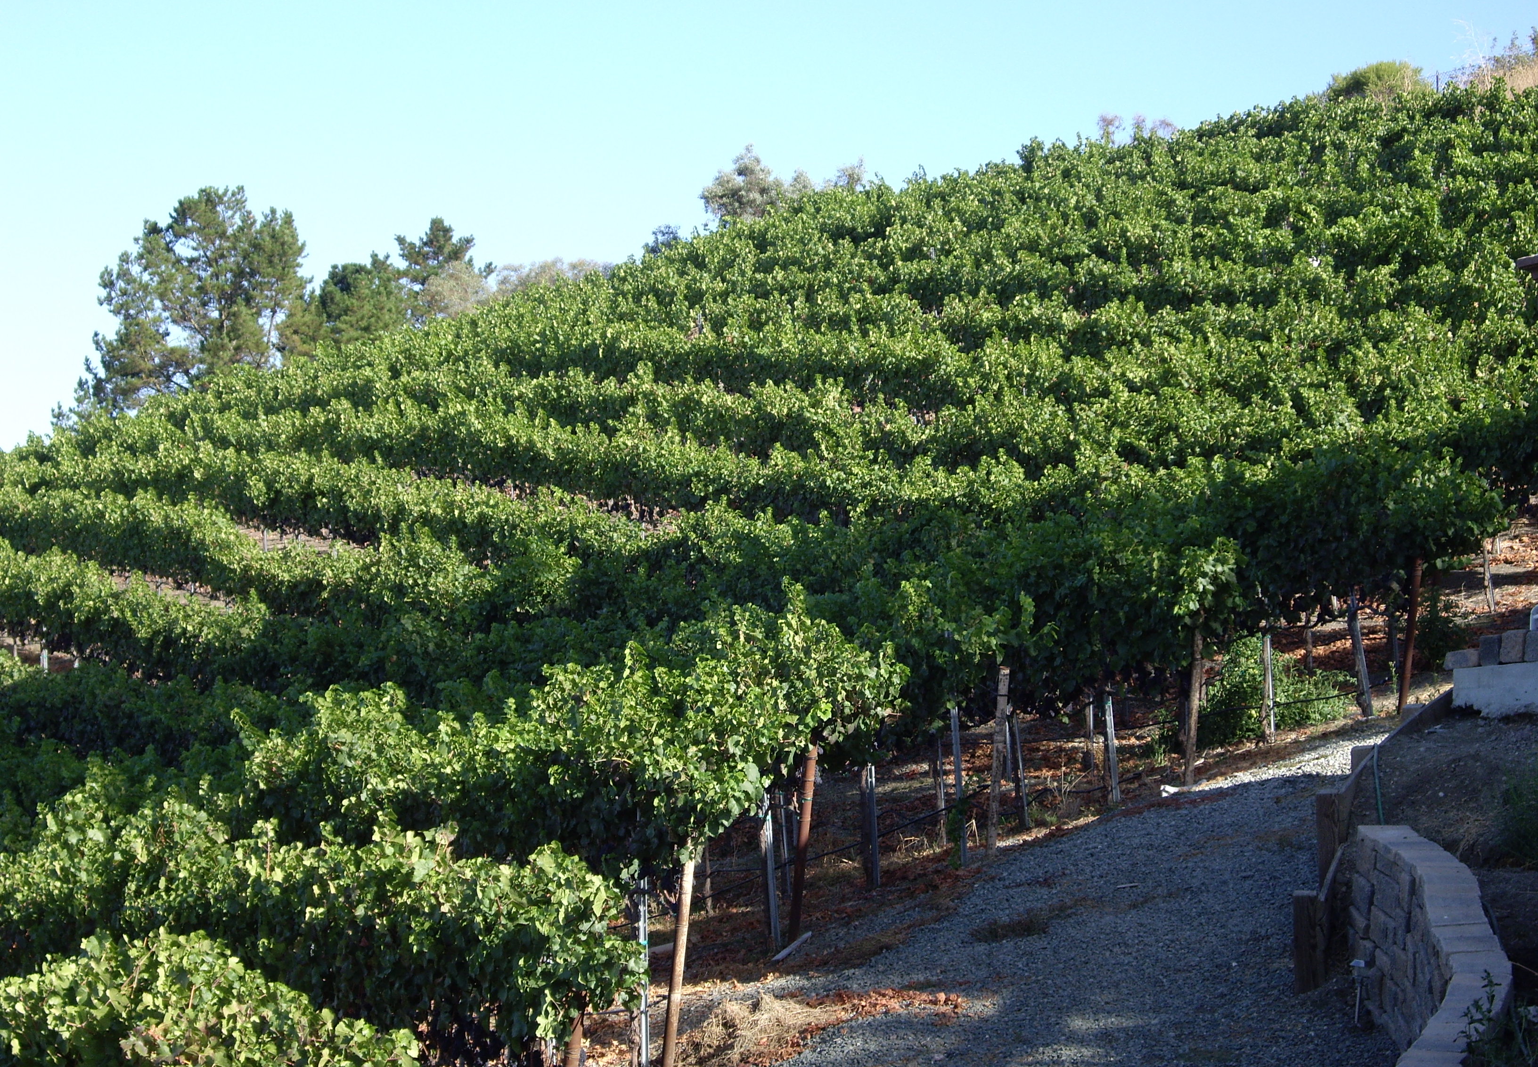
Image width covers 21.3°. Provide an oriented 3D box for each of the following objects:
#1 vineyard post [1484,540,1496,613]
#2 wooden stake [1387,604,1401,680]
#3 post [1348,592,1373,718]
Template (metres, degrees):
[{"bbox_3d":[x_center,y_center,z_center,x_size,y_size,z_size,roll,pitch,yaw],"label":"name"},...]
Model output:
[{"bbox_3d":[6.569,0.361,37.296,0.060,0.740,0.060,-6,1,0],"label":"vineyard post"},{"bbox_3d":[5.244,0.846,34.295,0.065,0.780,0.065,-4,1,0],"label":"wooden stake"},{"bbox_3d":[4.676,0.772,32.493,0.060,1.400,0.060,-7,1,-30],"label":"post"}]

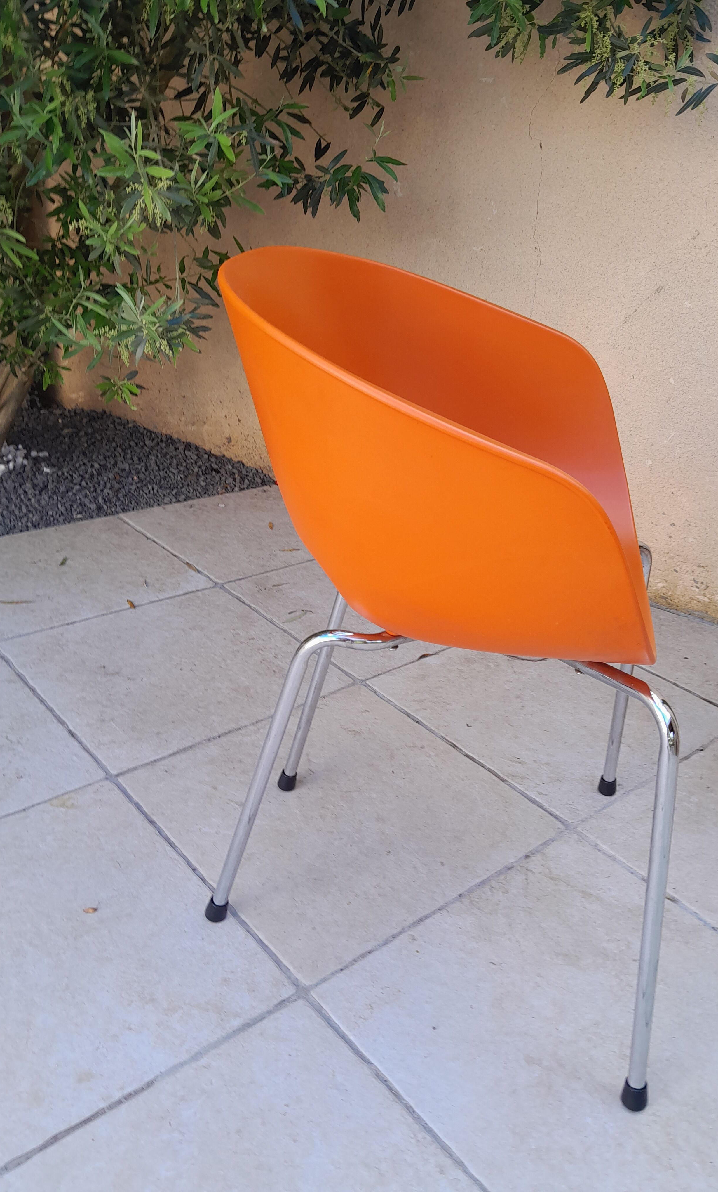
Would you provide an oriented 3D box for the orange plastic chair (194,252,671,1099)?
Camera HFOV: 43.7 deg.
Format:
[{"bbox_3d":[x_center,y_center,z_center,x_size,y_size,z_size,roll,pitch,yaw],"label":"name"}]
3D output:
[{"bbox_3d":[0.104,0.030,0.963,0.499,0.712,0.577,9,26,10],"label":"orange plastic chair"}]

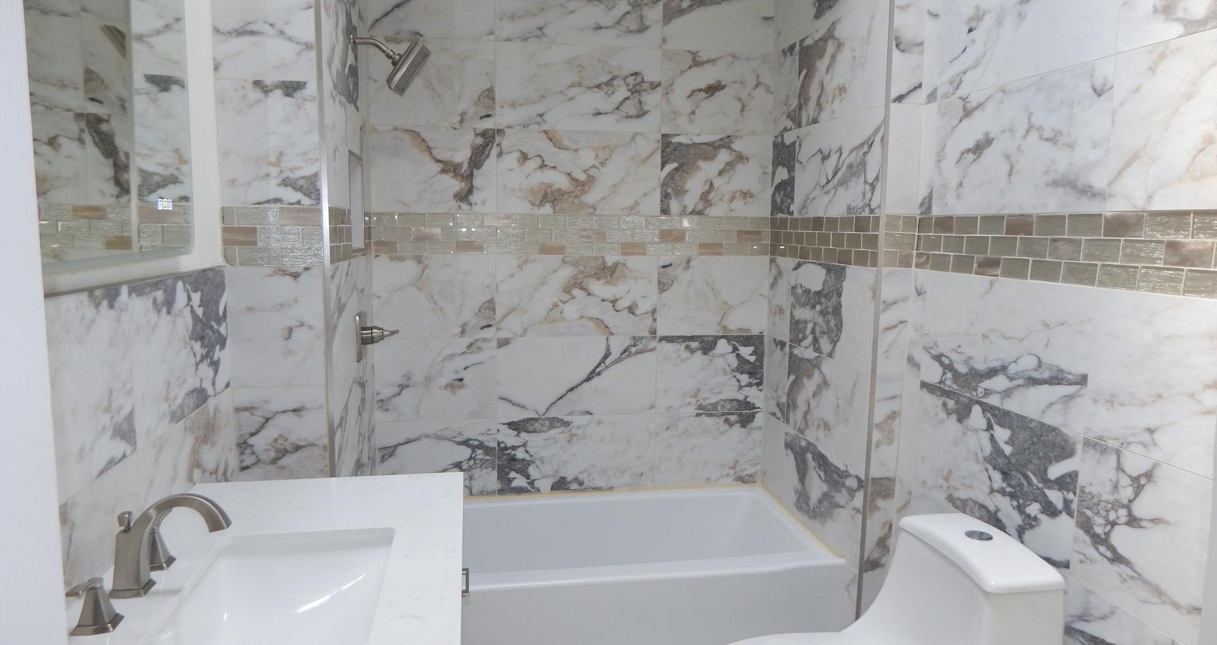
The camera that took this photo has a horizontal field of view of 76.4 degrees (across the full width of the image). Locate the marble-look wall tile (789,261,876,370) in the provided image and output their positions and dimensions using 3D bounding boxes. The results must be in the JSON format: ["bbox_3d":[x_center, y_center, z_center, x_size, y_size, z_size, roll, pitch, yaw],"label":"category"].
[{"bbox_3d":[0.709,-0.038,2.487,0.010,0.299,0.589,-1,7,-10],"label":"marble-look wall tile"}]

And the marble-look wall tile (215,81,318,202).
[{"bbox_3d":[-0.831,-0.440,1.900,0.236,0.305,0.010,0,7,-8],"label":"marble-look wall tile"}]

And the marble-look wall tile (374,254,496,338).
[{"bbox_3d":[-0.629,-0.093,2.828,0.436,0.302,0.012,-1,7,-8],"label":"marble-look wall tile"}]

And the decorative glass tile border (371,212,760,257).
[{"bbox_3d":[-0.109,-0.323,2.879,1.488,0.151,0.010,-1,7,-10],"label":"decorative glass tile border"}]

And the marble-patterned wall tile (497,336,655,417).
[{"bbox_3d":[-0.116,0.206,2.952,0.609,0.305,0.010,0,7,-8],"label":"marble-patterned wall tile"}]

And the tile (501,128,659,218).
[{"bbox_3d":[-0.108,-0.549,2.846,0.605,0.301,0.012,-1,7,-8],"label":"tile"}]

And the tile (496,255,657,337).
[{"bbox_3d":[-0.112,-0.099,2.914,0.609,0.305,0.010,0,7,-8],"label":"tile"}]

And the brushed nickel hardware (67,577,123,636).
[{"bbox_3d":[-0.732,0.400,1.087,0.055,0.084,0.106,-1,7,-10],"label":"brushed nickel hardware"}]

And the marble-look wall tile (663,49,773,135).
[{"bbox_3d":[0.410,-0.849,2.878,0.428,0.296,0.010,-1,7,-10],"label":"marble-look wall tile"}]

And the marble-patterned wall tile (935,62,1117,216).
[{"bbox_3d":[0.936,-0.406,1.807,0.010,0.298,0.585,-1,7,-10],"label":"marble-patterned wall tile"}]

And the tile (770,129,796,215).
[{"bbox_3d":[0.644,-0.538,2.836,0.010,0.298,0.226,-1,7,-10],"label":"tile"}]

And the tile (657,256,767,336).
[{"bbox_3d":[0.404,-0.102,2.994,0.441,0.305,0.010,-1,7,-10],"label":"tile"}]

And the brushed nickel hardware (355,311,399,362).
[{"bbox_3d":[-0.729,0.046,2.456,0.127,0.155,0.145,-1,7,-8],"label":"brushed nickel hardware"}]

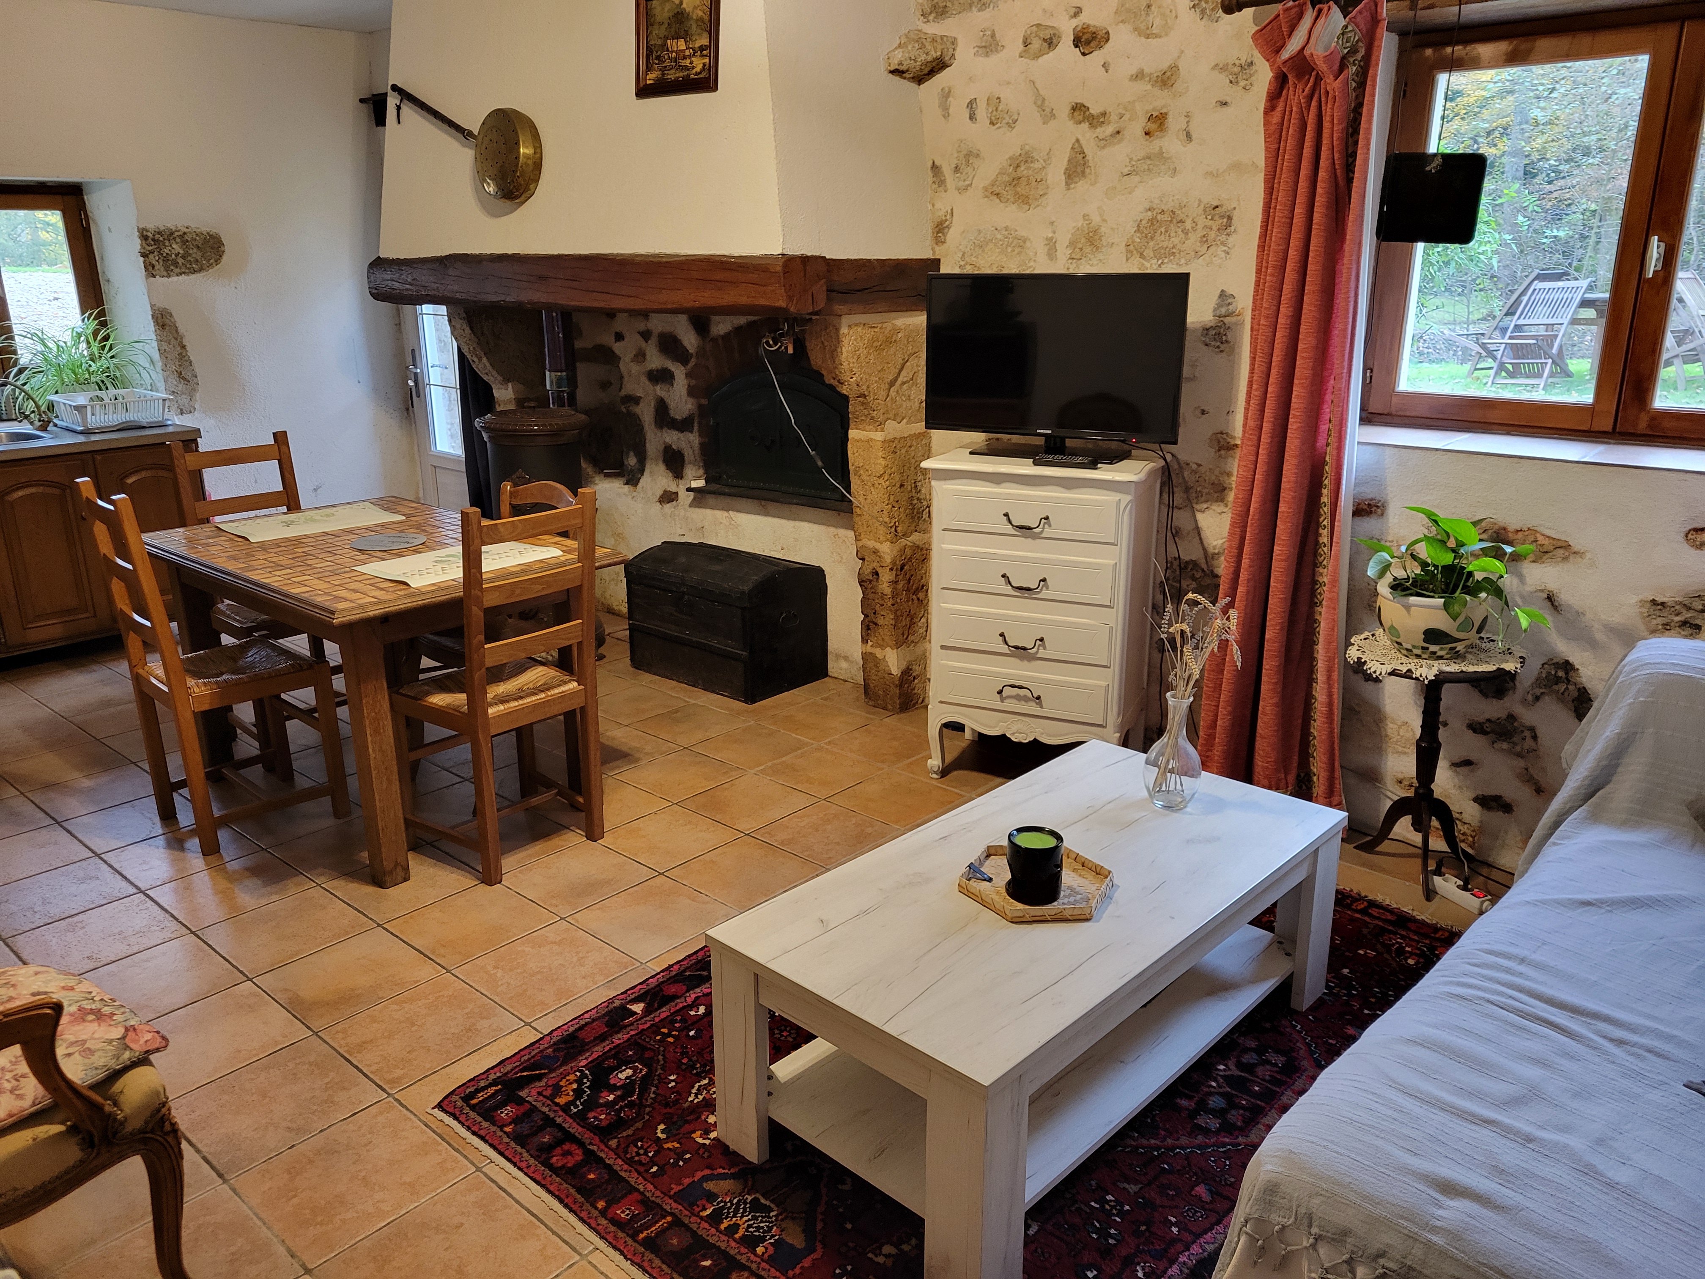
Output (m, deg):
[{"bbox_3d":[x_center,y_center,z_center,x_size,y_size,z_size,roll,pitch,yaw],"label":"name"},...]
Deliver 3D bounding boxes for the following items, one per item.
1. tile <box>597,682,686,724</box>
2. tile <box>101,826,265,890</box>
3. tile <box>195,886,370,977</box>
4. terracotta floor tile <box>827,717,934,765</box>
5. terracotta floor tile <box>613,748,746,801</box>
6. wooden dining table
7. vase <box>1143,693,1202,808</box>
[{"bbox_3d":[-0.774,0.233,4.530,0.300,0.010,0.300,14,23,40],"label":"tile"},{"bbox_3d":[-1.782,0.571,3.404,0.296,0.010,0.296,15,23,40],"label":"tile"},{"bbox_3d":[-1.347,0.695,3.056,0.300,0.010,0.300,14,23,40],"label":"tile"},{"bbox_3d":[0.112,0.339,4.155,0.300,0.010,0.300,14,23,40],"label":"terracotta floor tile"},{"bbox_3d":[-0.520,0.413,3.873,0.296,0.010,0.296,15,23,40],"label":"terracotta floor tile"},{"bbox_3d":[-1.352,0.093,3.717,1.295,0.750,0.826,14,23,40],"label":"wooden dining table"},{"bbox_3d":[0.674,0.230,2.663,0.124,0.238,0.124,-1,17,0],"label":"vase"}]

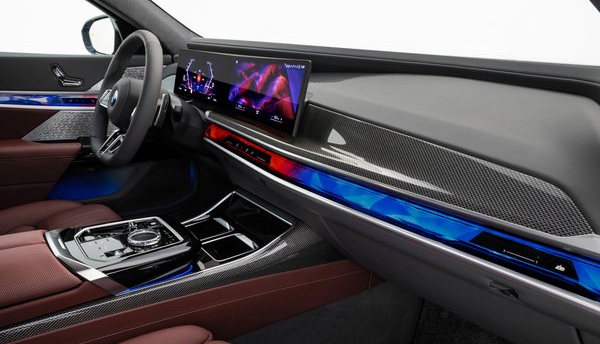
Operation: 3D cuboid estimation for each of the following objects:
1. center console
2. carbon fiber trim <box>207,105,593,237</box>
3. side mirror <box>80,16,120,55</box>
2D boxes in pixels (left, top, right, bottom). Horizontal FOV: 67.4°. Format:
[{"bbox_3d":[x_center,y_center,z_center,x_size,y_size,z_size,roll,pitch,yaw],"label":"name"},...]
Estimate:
[{"bbox_3d":[-0.257,0.136,0.914,0.425,0.095,0.270,-12,21,-35],"label":"center console"},{"bbox_3d":[0.069,-0.077,0.829,0.135,0.090,0.890,-12,21,-35],"label":"carbon fiber trim"},{"bbox_3d":[-0.700,-0.499,1.645,0.145,0.155,0.235,-15,23,-41],"label":"side mirror"}]

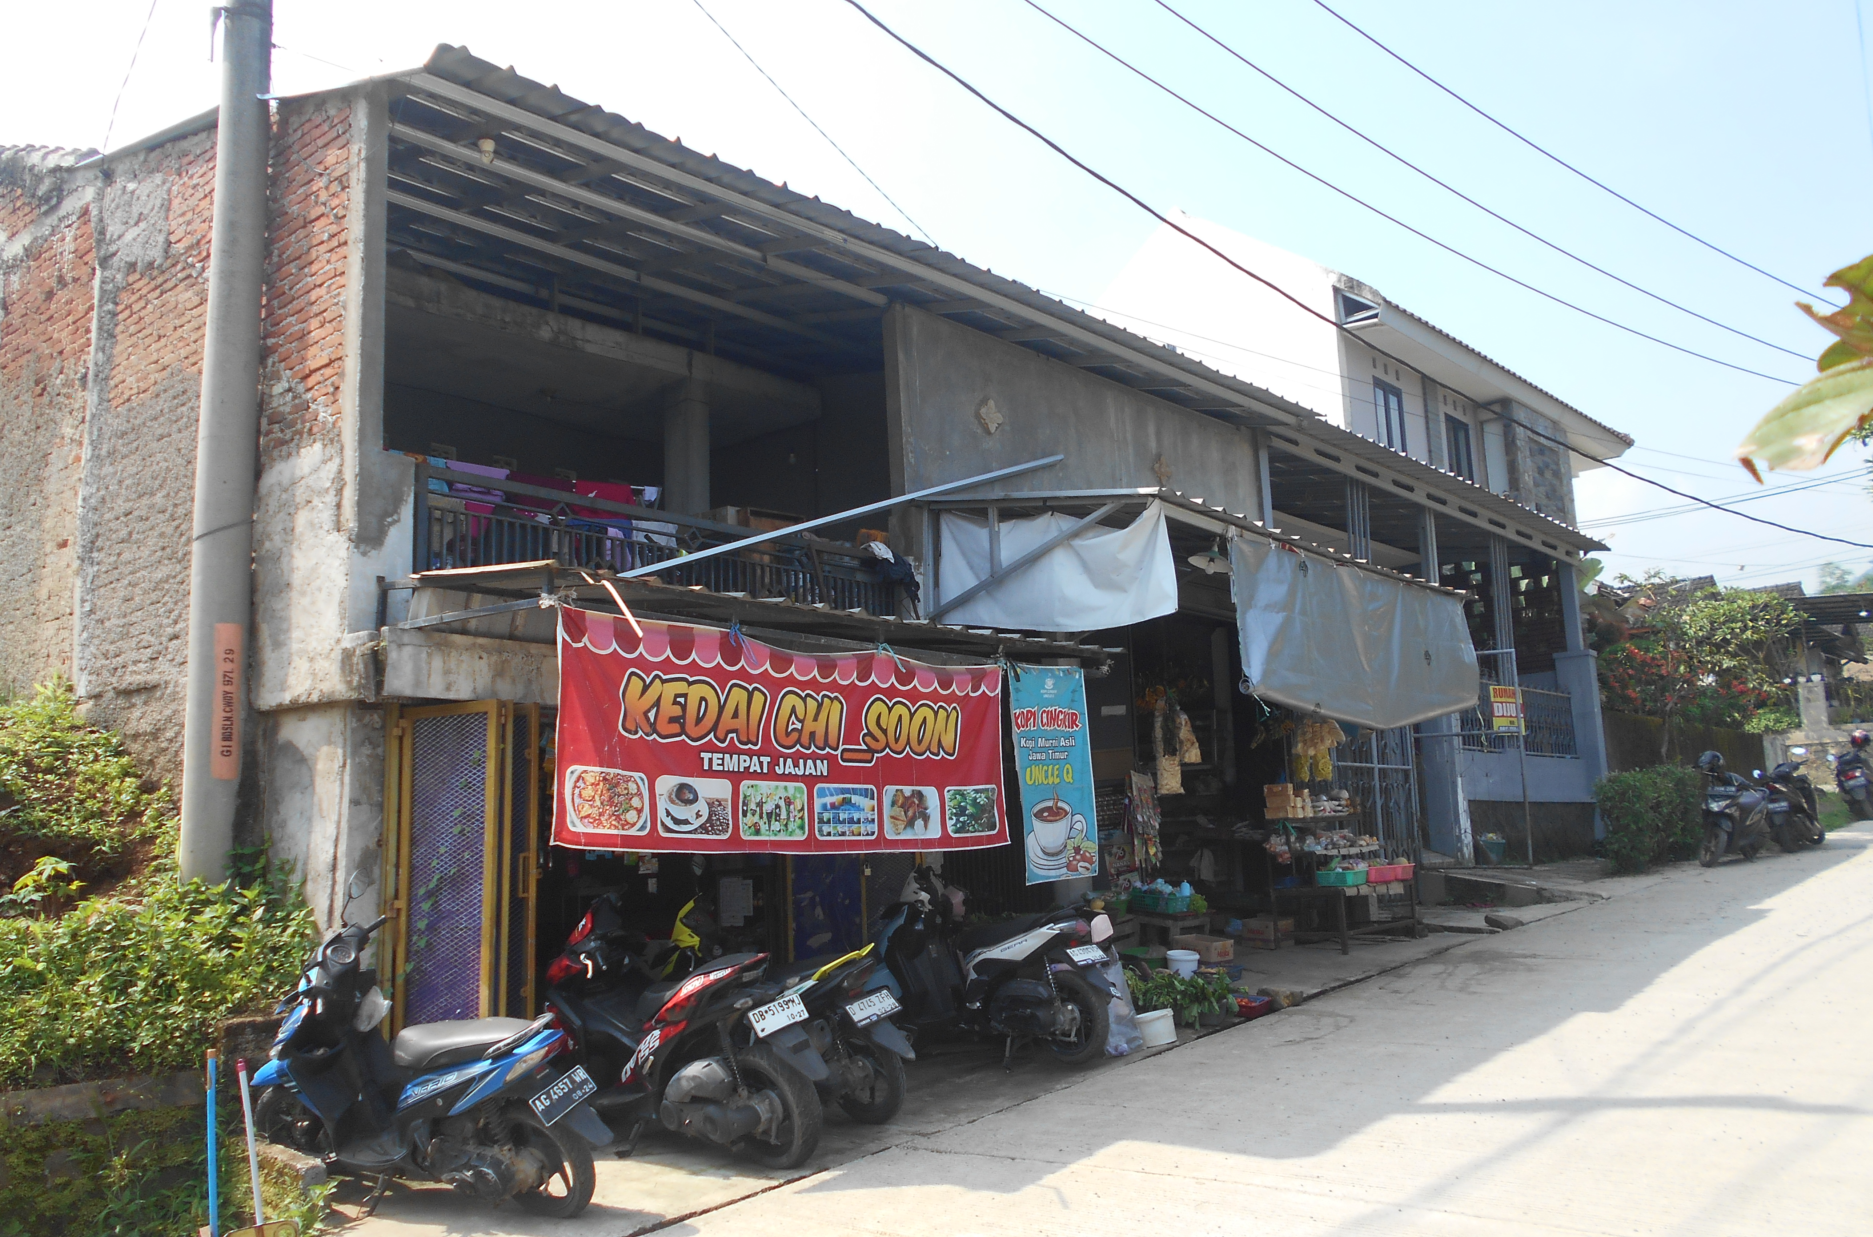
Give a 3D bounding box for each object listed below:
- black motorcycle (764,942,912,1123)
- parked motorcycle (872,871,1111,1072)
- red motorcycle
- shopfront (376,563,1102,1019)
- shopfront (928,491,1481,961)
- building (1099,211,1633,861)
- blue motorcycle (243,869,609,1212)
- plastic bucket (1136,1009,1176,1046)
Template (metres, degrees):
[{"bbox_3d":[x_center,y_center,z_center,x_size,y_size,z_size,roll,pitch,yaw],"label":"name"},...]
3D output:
[{"bbox_3d":[-0.809,1.978,7.234,1.880,1.100,0.690,-10,-12,40],"label":"black motorcycle"},{"bbox_3d":[0.279,1.990,8.250,1.880,1.130,0.690,-10,-12,39],"label":"parked motorcycle"},{"bbox_3d":[-1.171,1.935,6.638,1.950,1.120,0.710,-11,-13,43],"label":"red motorcycle"},{"bbox_3d":[-0.950,1.331,7.997,2.100,2.600,4.100,-10,-13,42],"label":"shopfront"},{"bbox_3d":[2.188,1.163,11.276,2.600,3.150,4.700,-10,-13,42],"label":"shopfront"},{"bbox_3d":[5.727,-0.892,20.048,6.000,8.500,9.800,-10,-13,42],"label":"building"},{"bbox_3d":[-2.112,1.844,5.924,1.880,1.170,0.700,-6,-10,26],"label":"blue motorcycle"},{"bbox_3d":[1.298,2.395,8.306,0.225,0.205,0.225,-2,-9,0],"label":"plastic bucket"}]

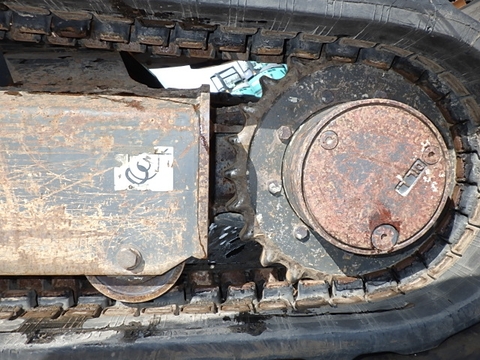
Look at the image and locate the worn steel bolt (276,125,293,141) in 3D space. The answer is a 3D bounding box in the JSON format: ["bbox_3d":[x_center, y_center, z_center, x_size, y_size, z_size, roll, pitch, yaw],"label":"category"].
[{"bbox_3d":[0.067,-0.070,0.574,0.021,0.021,0.009,0,5,-2],"label":"worn steel bolt"}]

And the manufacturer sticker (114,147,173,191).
[{"bbox_3d":[-0.123,-0.014,0.499,0.075,0.058,0.002,0,5,-2],"label":"manufacturer sticker"}]

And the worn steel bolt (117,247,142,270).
[{"bbox_3d":[-0.143,0.101,0.501,0.031,0.031,0.014,0,5,-2],"label":"worn steel bolt"}]

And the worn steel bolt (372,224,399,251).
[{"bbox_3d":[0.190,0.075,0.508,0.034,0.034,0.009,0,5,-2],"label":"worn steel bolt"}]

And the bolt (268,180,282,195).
[{"bbox_3d":[0.053,0.011,0.580,0.020,0.020,0.009,0,5,-2],"label":"bolt"}]

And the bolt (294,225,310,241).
[{"bbox_3d":[0.095,0.079,0.588,0.021,0.021,0.009,0,5,-2],"label":"bolt"}]

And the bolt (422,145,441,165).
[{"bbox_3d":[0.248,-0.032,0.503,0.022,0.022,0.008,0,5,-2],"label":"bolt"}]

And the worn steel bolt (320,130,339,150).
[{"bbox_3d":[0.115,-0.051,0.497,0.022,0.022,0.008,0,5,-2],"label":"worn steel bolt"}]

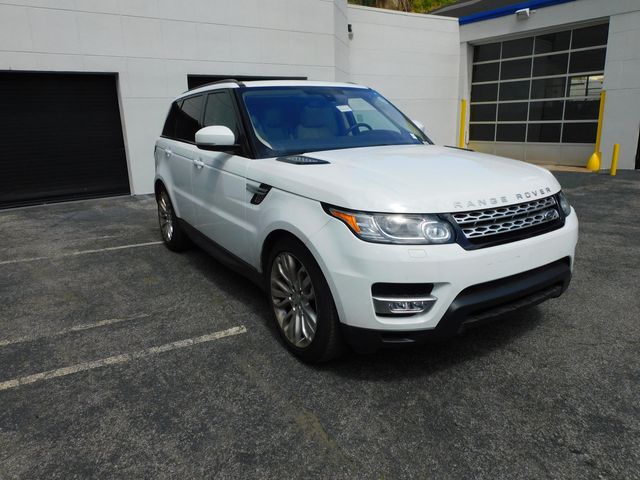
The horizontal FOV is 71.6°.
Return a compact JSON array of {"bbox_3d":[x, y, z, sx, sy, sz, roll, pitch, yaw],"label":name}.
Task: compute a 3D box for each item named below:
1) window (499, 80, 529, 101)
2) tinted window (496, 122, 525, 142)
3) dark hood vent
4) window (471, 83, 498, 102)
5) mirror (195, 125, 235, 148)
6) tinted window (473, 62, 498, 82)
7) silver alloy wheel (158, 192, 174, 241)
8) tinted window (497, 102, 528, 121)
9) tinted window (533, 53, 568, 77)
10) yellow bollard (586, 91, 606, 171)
[{"bbox_3d":[5.822,-4.436,13.258,0.050,0.560,0.987,-11,18,-31],"label":"window"},{"bbox_3d":[5.838,-3.279,13.561,0.050,0.545,0.920,-14,19,-39],"label":"tinted window"},{"bbox_3d":[-0.107,-0.515,2.869,0.240,0.040,0.420,-11,22,-31],"label":"dark hood vent"},{"bbox_3d":[5.237,-4.658,14.131,0.050,0.546,0.993,-11,18,-31],"label":"window"},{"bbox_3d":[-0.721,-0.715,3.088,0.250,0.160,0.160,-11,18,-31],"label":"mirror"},{"bbox_3d":[5.914,-5.987,15.887,0.050,0.612,1.083,-13,19,-34],"label":"tinted window"},{"bbox_3d":[-1.653,-0.267,5.005,0.180,0.560,0.560,-11,18,-31],"label":"silver alloy wheel"},{"bbox_3d":[5.840,-3.854,13.413,0.050,0.540,0.990,-11,18,-31],"label":"tinted window"},{"bbox_3d":[7.284,-5.535,14.057,0.050,0.612,1.083,-13,19,-34],"label":"tinted window"},{"bbox_3d":[7.960,-3.077,12.591,0.360,2.187,0.380,-13,19,-34],"label":"yellow bollard"}]

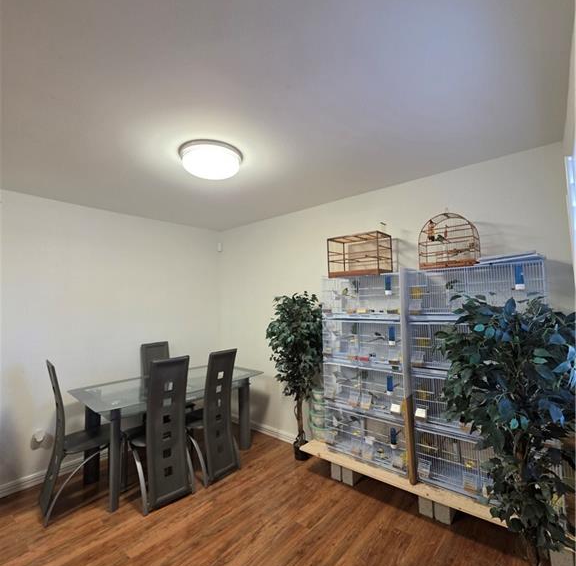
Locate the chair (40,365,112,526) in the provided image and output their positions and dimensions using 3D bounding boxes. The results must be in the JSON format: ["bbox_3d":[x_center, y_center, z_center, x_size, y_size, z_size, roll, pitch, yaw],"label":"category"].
[{"bbox_3d":[-1.604,1.122,2.259,0.380,1.045,0.480,-4,-5,42],"label":"chair"}]

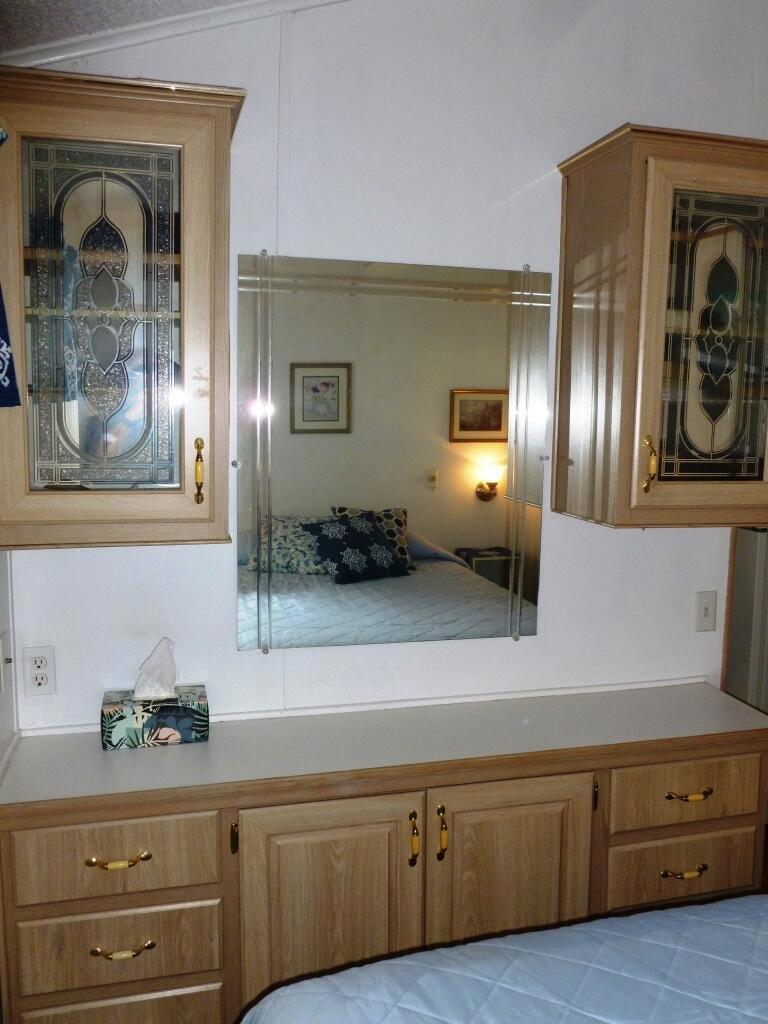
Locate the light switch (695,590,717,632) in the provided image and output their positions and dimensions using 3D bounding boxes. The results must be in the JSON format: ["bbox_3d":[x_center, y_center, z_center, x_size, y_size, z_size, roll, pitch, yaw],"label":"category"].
[{"bbox_3d":[0.887,0.276,2.272,0.070,0.114,0.012,-1,7,-14],"label":"light switch"}]

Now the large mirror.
[{"bbox_3d":[0.038,-0.129,2.005,0.765,0.917,0.012,-1,7,-14],"label":"large mirror"}]

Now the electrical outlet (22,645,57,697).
[{"bbox_3d":[-0.772,0.359,1.857,0.070,0.114,0.009,-1,7,-14],"label":"electrical outlet"}]

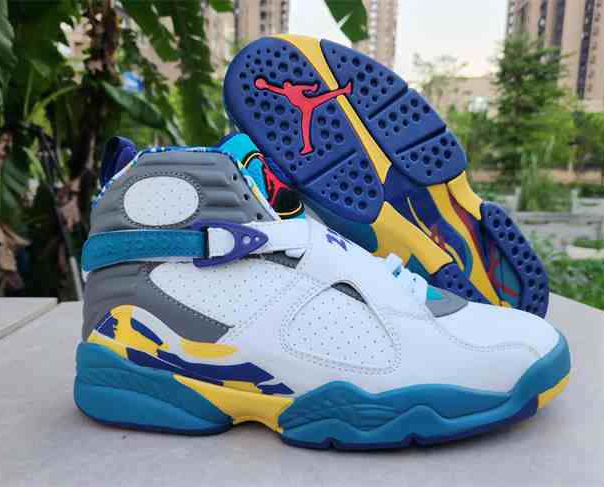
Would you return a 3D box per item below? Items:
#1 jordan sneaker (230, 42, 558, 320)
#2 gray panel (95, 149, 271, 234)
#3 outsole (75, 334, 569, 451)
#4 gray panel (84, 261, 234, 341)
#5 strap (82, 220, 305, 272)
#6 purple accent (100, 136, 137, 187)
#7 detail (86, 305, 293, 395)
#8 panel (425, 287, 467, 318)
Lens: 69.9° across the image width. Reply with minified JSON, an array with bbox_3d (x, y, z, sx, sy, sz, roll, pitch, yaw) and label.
[{"bbox_3d":[0.056,-0.043,0.381,0.295,0.108,0.158,40,-7,-10],"label":"jordan sneaker"},{"bbox_3d":[-0.070,-0.028,0.235,0.113,0.044,0.034,1,6,3],"label":"gray panel"},{"bbox_3d":[0.013,0.072,0.268,0.300,0.048,0.109,1,6,0],"label":"outsole"},{"bbox_3d":[-0.084,0.029,0.237,0.094,0.041,0.034,1,6,5],"label":"gray panel"},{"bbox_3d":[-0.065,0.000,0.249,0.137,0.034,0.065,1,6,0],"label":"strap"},{"bbox_3d":[-0.107,-0.048,0.254,0.023,0.031,0.026,1,6,0],"label":"purple accent"},{"bbox_3d":[-0.064,0.054,0.234,0.122,0.045,0.027,1,6,4],"label":"detail"},{"bbox_3d":[0.085,0.035,0.260,0.032,0.016,0.036,1,6,0],"label":"panel"}]

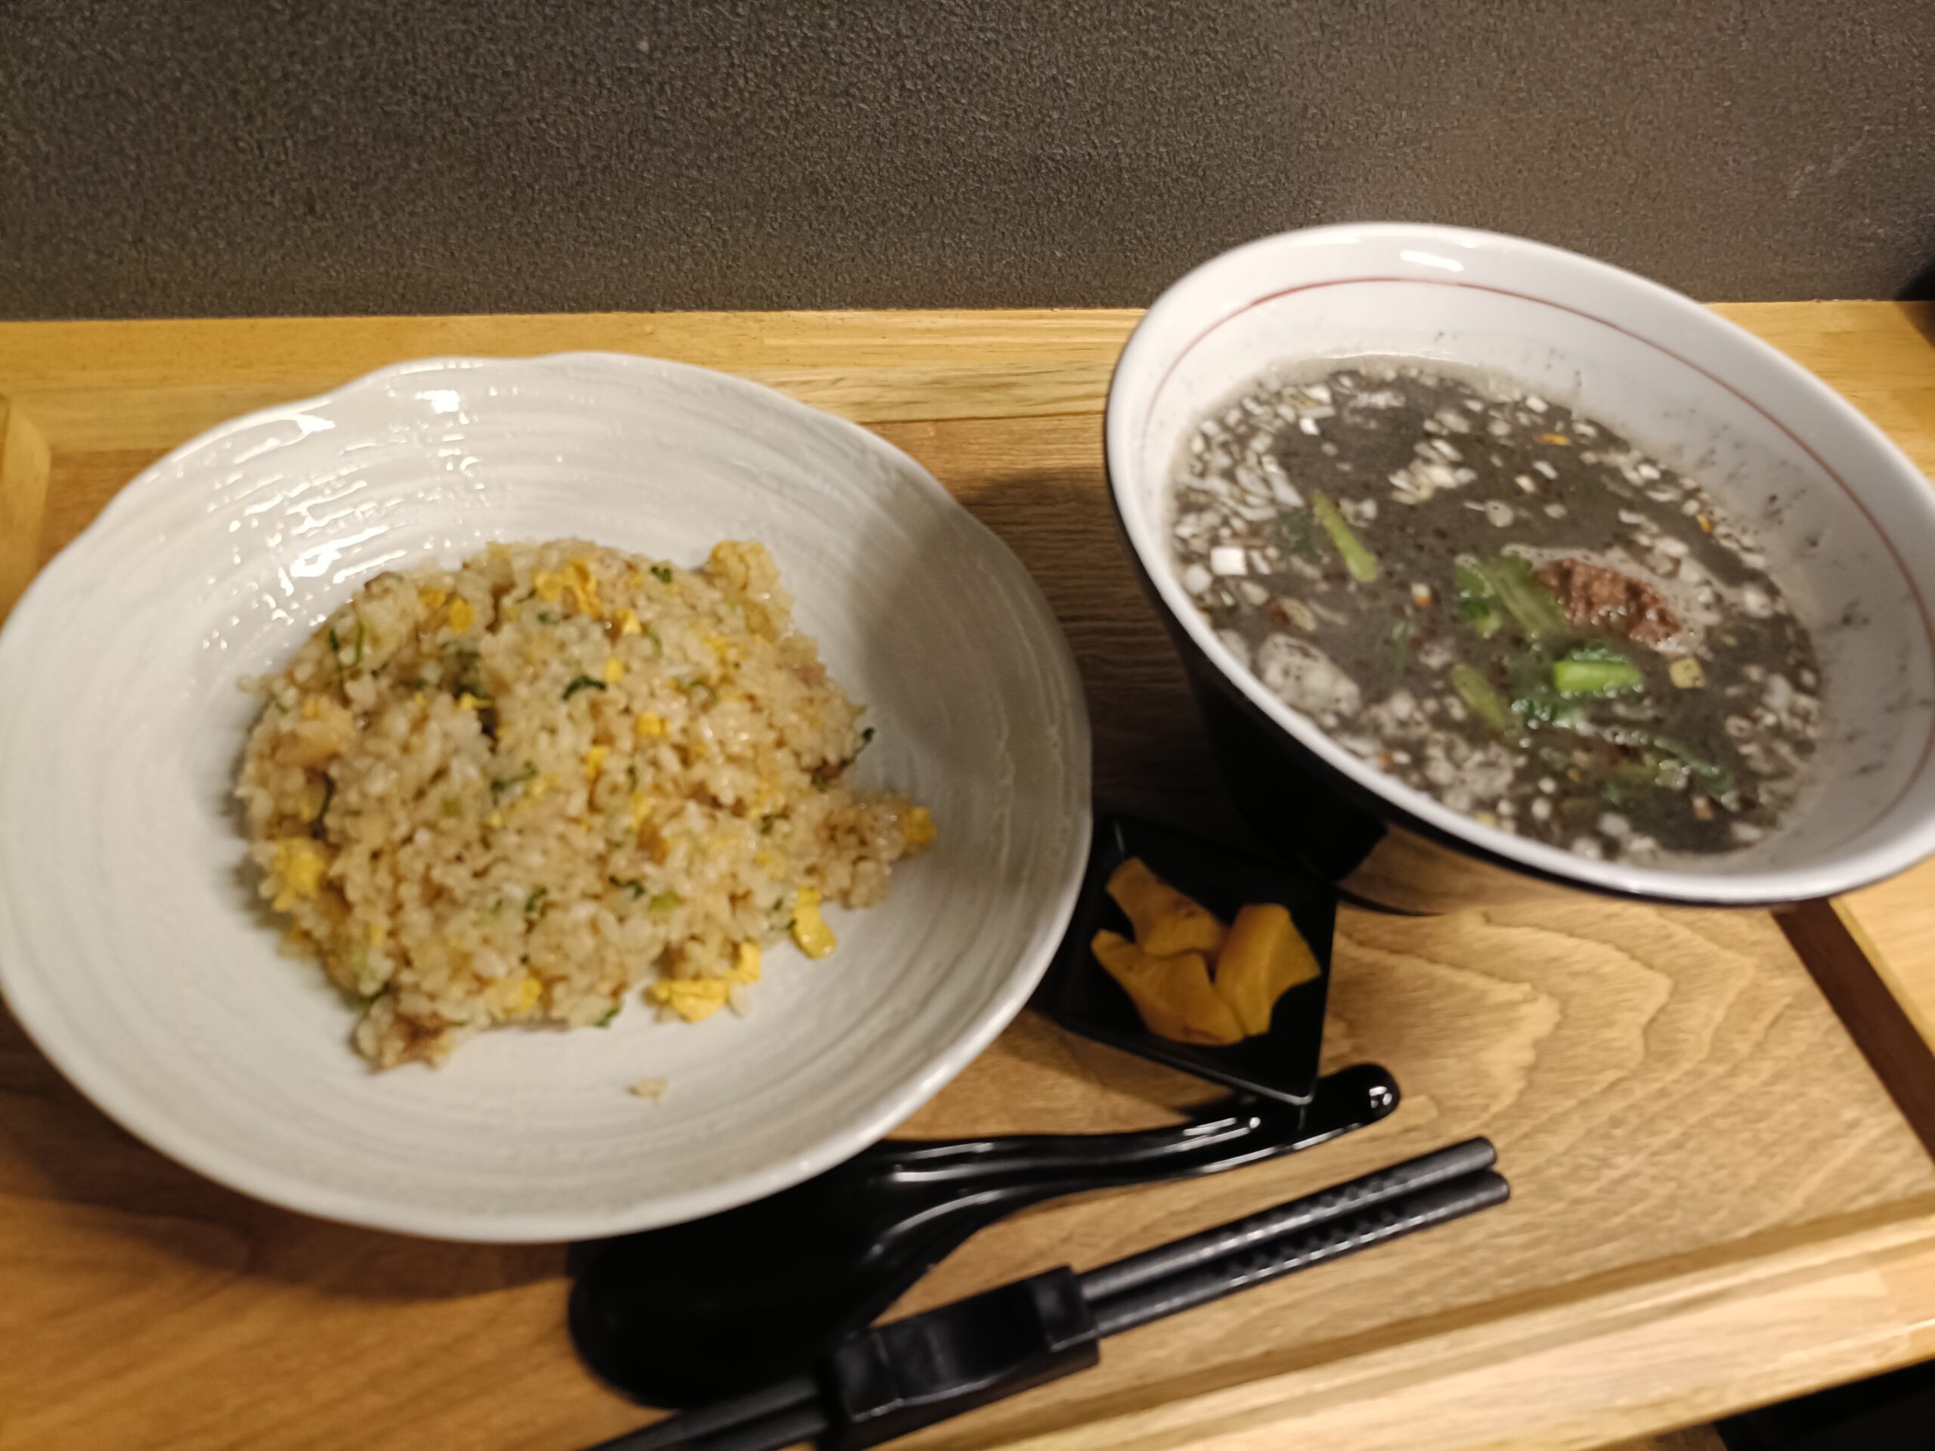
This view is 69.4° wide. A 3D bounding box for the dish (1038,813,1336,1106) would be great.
[{"bbox_3d":[0.053,0.060,0.343,0.061,0.022,0.061,19,52,2],"label":"dish"}]

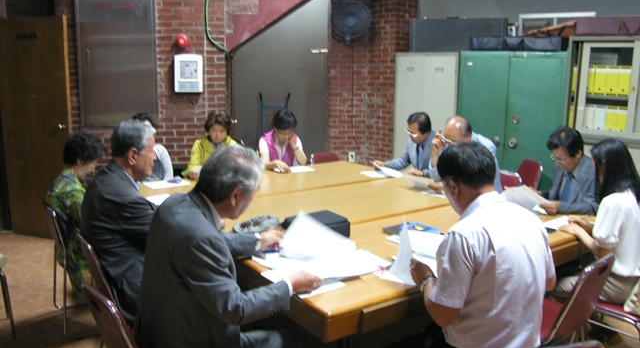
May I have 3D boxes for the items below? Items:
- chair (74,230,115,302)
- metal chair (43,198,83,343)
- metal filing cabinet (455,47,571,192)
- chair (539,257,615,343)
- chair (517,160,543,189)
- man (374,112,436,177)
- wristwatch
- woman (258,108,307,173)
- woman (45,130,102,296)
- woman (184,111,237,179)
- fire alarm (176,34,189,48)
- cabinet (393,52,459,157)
[{"bbox_3d":[-0.828,0.634,2.391,0.520,0.810,0.460,-7,13,-34],"label":"chair"},{"bbox_3d":[-1.450,0.535,3.332,0.530,0.800,0.470,-6,13,-32],"label":"metal chair"},{"bbox_3d":[2.163,-0.386,5.787,1.150,1.830,0.450,11,14,42],"label":"metal filing cabinet"},{"bbox_3d":[1.027,0.736,2.507,0.460,0.800,0.530,-7,14,-38],"label":"chair"},{"bbox_3d":[1.915,0.276,5.032,0.530,0.800,0.460,-4,12,-25],"label":"chair"},{"bbox_3d":[0.717,0.113,4.088,0.700,1.220,0.520,-7,13,-34],"label":"man"},{"bbox_3d":[0.335,0.338,1.600,0.050,0.055,0.050,-3,12,-20],"label":"wristwatch"},{"bbox_3d":[-0.310,0.015,5.011,0.480,1.250,0.720,-4,12,-24],"label":"woman"},{"bbox_3d":[-1.386,0.329,3.354,0.720,1.200,0.480,-6,13,-34],"label":"woman"},{"bbox_3d":[-0.902,0.092,4.549,0.500,1.240,0.720,-5,12,-27],"label":"woman"},{"bbox_3d":[-1.341,-1.290,5.050,0.130,0.130,0.060,0,11,-4],"label":"fire alarm"},{"bbox_3d":[1.282,-0.475,5.748,0.780,1.760,0.450,9,14,37],"label":"cabinet"}]

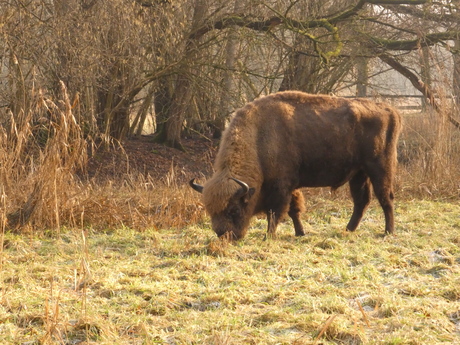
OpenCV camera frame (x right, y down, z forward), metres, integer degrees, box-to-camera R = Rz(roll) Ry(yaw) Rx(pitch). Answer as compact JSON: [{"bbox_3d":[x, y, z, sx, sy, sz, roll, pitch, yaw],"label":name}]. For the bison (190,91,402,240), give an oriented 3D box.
[{"bbox_3d":[0.775,-0.090,22.500,2.500,1.700,0.870,0,2,-17],"label":"bison"}]

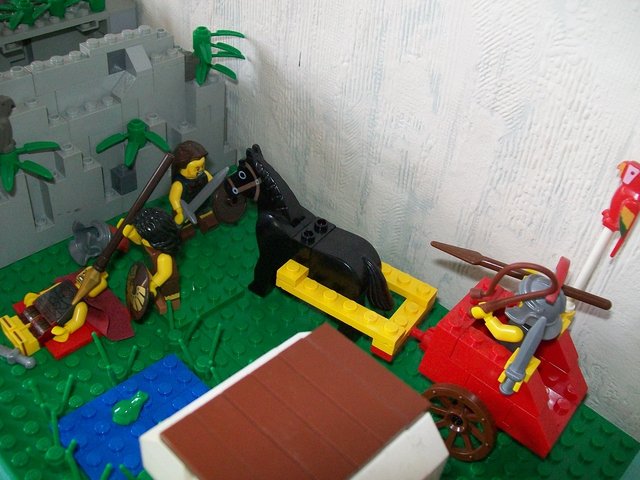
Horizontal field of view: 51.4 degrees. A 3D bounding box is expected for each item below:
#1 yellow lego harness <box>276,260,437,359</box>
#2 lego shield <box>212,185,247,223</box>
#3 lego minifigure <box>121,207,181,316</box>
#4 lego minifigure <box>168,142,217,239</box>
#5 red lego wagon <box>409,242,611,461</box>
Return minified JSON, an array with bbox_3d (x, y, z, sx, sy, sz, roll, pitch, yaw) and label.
[{"bbox_3d":[0.013,0.018,0.237,0.048,0.014,0.032,26,41,23],"label":"yellow lego harness"},{"bbox_3d":[-0.038,-0.016,0.280,0.005,0.020,0.020,10,33,38],"label":"lego shield"},{"bbox_3d":[-0.061,0.008,0.241,0.020,0.042,0.025,-20,45,-31],"label":"lego minifigure"},{"bbox_3d":[-0.051,-0.020,0.278,0.025,0.042,0.018,-18,44,-29],"label":"lego minifigure"},{"bbox_3d":[0.059,0.036,0.219,0.063,0.057,0.050,30,43,27],"label":"red lego wagon"}]

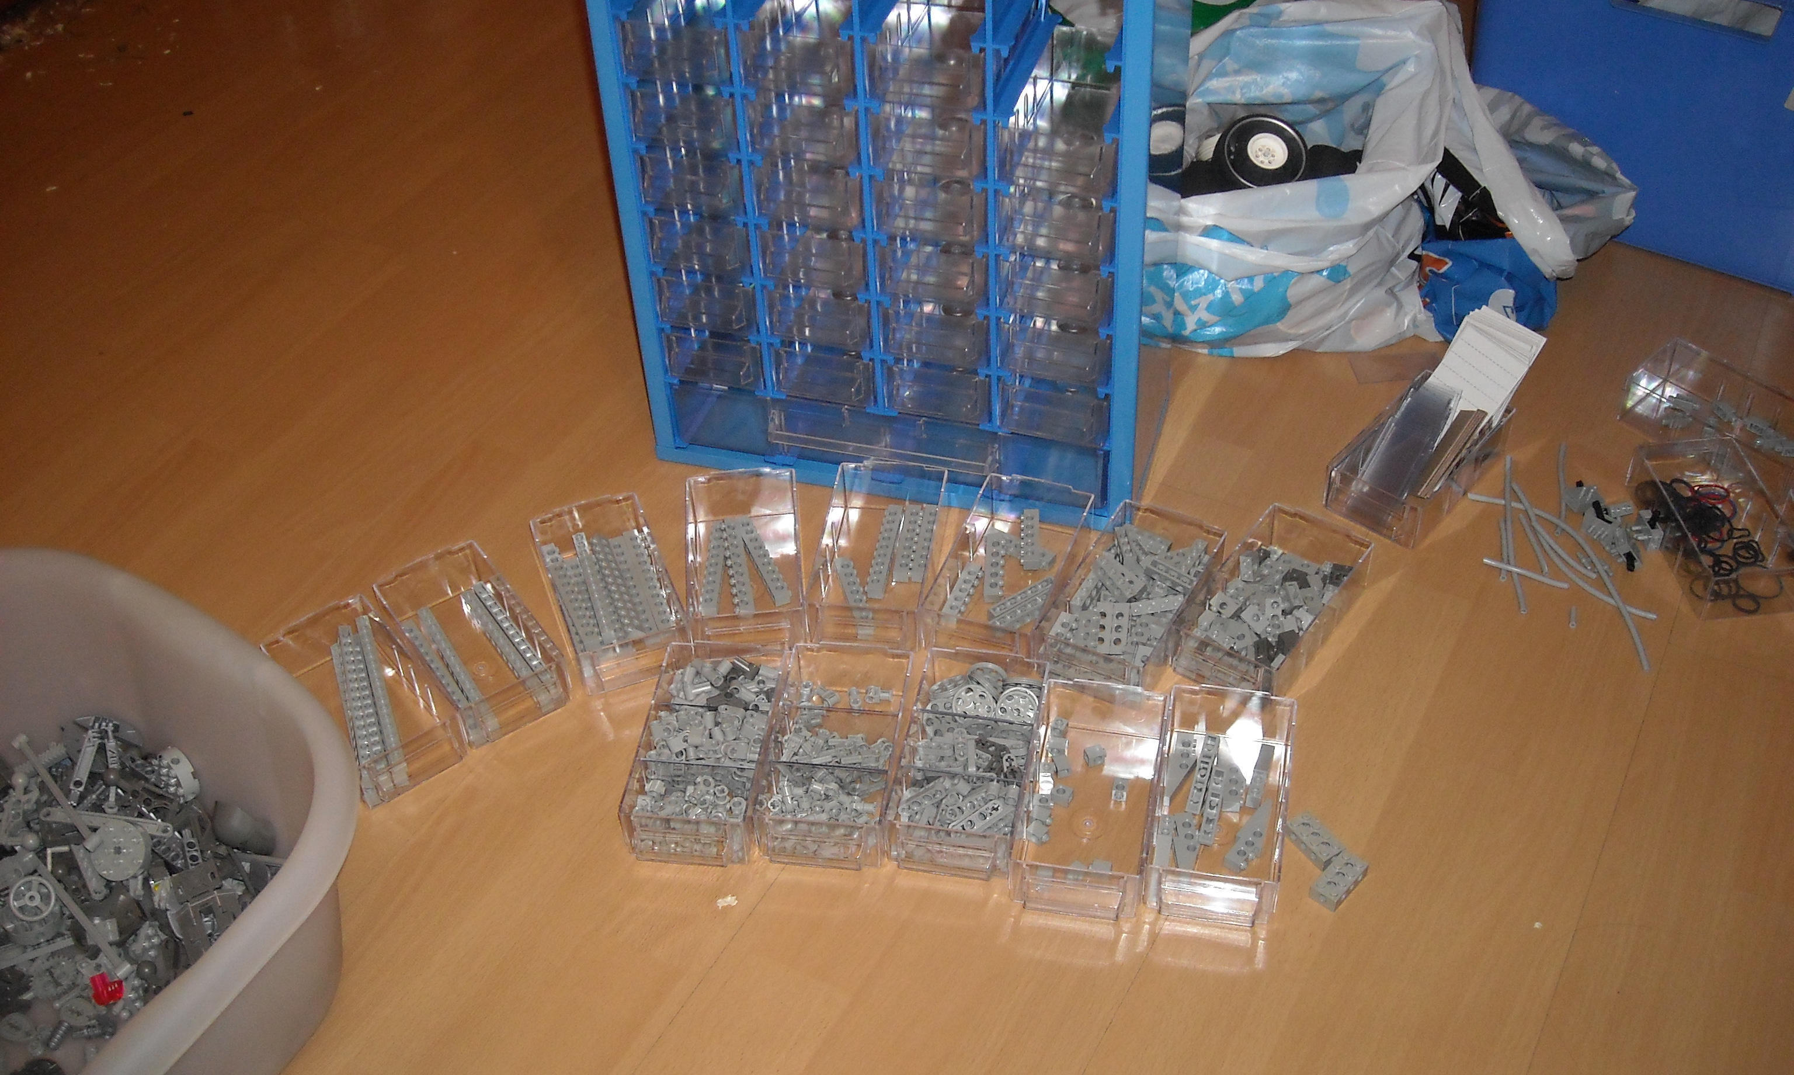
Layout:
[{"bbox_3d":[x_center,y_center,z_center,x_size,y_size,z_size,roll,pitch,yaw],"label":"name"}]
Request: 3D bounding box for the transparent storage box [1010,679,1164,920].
[{"bbox_3d":[0.103,0.137,0.956,0.065,0.035,0.128,6,42,11],"label":"transparent storage box"}]

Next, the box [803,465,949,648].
[{"bbox_3d":[-0.011,0.012,1.105,0.065,0.035,0.128,4,42,8],"label":"box"}]

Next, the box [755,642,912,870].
[{"bbox_3d":[-0.033,0.120,1.009,0.067,0.034,0.130,4,43,8],"label":"box"}]

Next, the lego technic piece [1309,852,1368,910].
[{"bbox_3d":[0.231,0.179,0.945,0.016,0.011,0.032,30,52,31],"label":"lego technic piece"}]

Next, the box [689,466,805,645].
[{"bbox_3d":[-0.094,0.016,1.126,0.067,0.034,0.130,-5,43,-2],"label":"box"}]

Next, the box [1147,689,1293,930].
[{"bbox_3d":[0.174,0.142,0.972,0.067,0.034,0.130,7,44,11],"label":"box"}]

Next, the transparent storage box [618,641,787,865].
[{"bbox_3d":[-0.106,0.120,1.014,0.067,0.034,0.130,4,43,8],"label":"transparent storage box"}]

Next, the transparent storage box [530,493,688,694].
[{"bbox_3d":[-0.172,0.034,1.091,0.065,0.035,0.128,-15,43,-14],"label":"transparent storage box"}]

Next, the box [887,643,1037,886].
[{"bbox_3d":[0.040,0.123,1.001,0.067,0.034,0.130,6,43,11],"label":"box"}]

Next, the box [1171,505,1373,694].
[{"bbox_3d":[0.223,0.041,1.079,0.067,0.034,0.130,25,50,27],"label":"box"}]

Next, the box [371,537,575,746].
[{"bbox_3d":[-0.249,0.062,1.063,0.065,0.035,0.128,-26,46,-24],"label":"box"}]

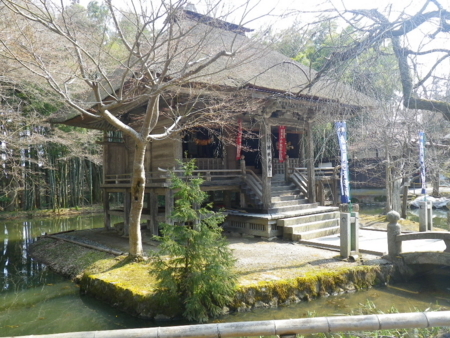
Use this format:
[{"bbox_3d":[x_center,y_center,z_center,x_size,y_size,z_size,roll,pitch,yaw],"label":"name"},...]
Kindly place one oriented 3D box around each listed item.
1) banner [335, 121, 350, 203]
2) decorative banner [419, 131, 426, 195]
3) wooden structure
[{"bbox_3d":[2.604,-0.167,8.100,0.480,1.820,0.070,-1,-2,-38],"label":"banner"},{"bbox_3d":[5.721,-0.180,10.550,0.460,1.820,0.070,-1,-2,-38],"label":"decorative banner"},{"bbox_3d":[0.084,-1.923,14.433,10.170,8.210,8.850,-1,-2,-38],"label":"wooden structure"}]

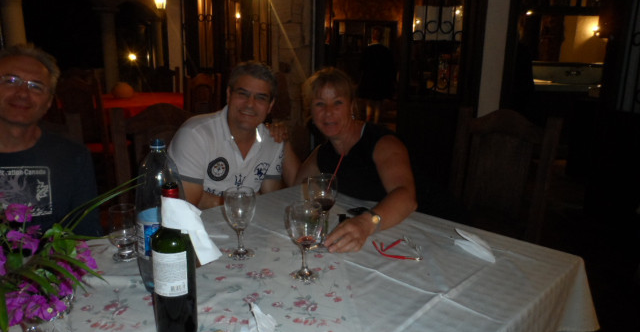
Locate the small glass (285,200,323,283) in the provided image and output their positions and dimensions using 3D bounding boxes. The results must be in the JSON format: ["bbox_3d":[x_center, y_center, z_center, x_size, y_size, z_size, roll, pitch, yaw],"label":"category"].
[{"bbox_3d":[-0.034,0.190,1.105,0.083,0.185,0.083,1,12,0],"label":"small glass"}]

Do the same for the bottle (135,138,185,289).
[{"bbox_3d":[-0.354,0.113,0.965,0.099,0.343,0.099,1,12,0],"label":"bottle"}]

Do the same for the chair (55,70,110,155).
[{"bbox_3d":[-1.790,-0.244,3.698,0.480,1.100,0.520,3,12,8],"label":"chair"}]

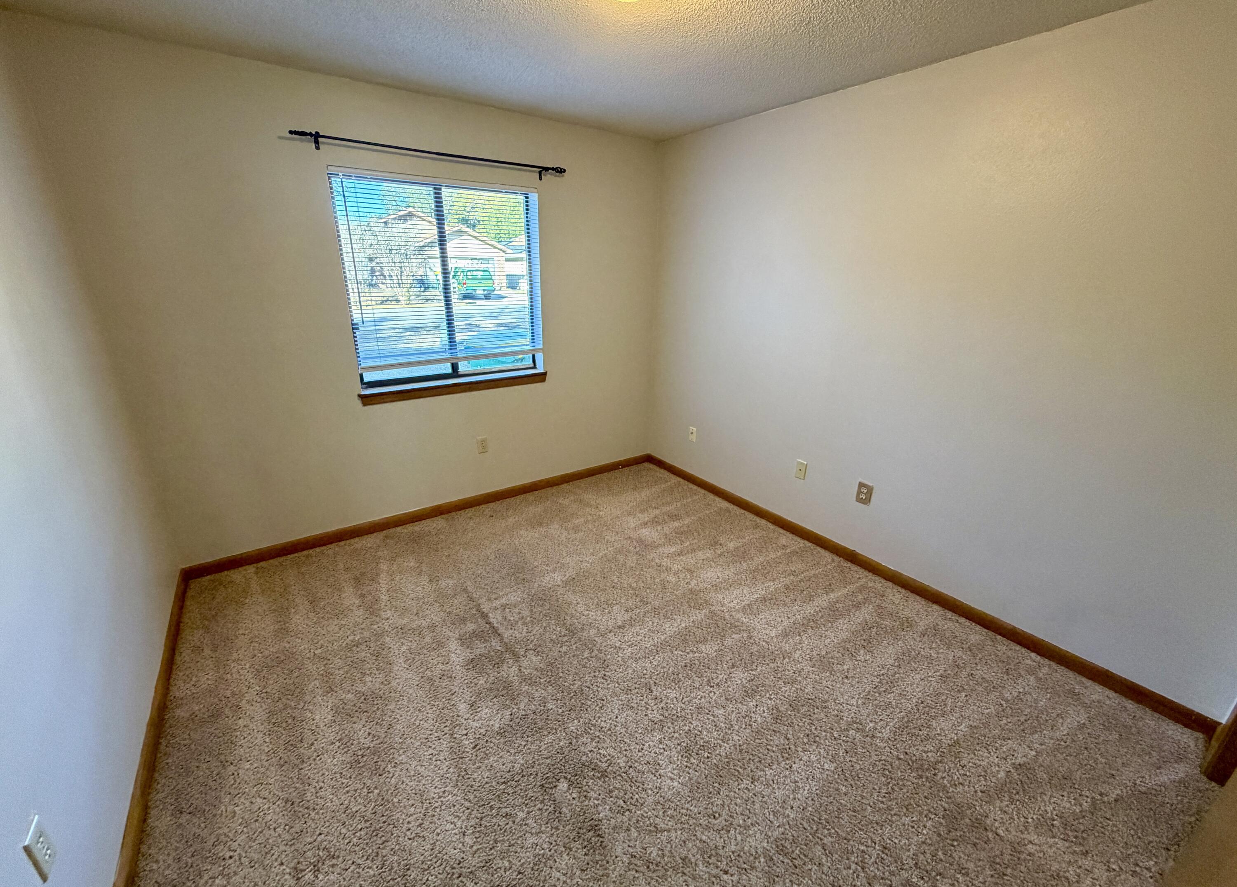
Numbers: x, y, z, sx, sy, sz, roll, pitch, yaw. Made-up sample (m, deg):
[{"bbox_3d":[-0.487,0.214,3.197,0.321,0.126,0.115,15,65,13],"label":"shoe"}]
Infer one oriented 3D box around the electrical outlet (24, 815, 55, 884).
[{"bbox_3d":[-1.172,0.825,1.018,0.008,0.115,0.070,-12,23,-33],"label":"electrical outlet"}]

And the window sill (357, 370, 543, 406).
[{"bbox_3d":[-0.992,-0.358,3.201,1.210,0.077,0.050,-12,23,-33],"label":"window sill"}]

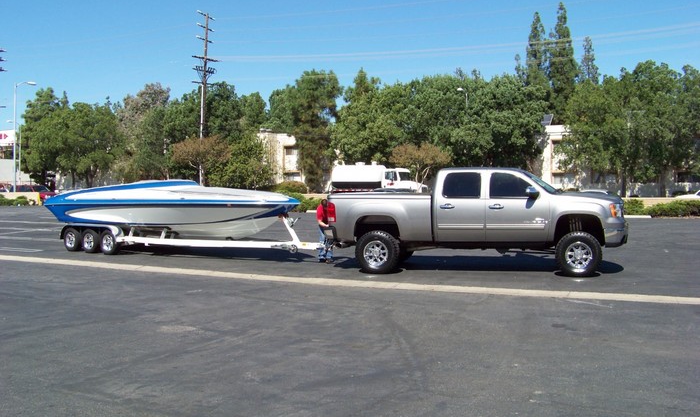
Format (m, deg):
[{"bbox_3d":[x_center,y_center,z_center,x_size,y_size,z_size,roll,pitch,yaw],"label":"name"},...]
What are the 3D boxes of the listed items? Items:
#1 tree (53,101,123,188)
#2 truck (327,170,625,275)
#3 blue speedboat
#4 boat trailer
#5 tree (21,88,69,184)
[{"bbox_3d":[-23.707,-4.978,66.000,6.527,9.265,6.527,0,2,-20],"label":"tree"},{"bbox_3d":[2.580,0.250,15.170,6.100,2.100,2.150,1,2,15],"label":"truck"},{"bbox_3d":[-4.600,0.000,19.250,8.700,1.500,2.500,2,2,37],"label":"blue speedboat"},{"bbox_3d":[-4.050,0.642,18.468,8.700,1.140,2.400,1,2,38],"label":"boat trailer"},{"bbox_3d":[-36.330,-7.557,86.857,6.300,13.560,6.200,0,1,0],"label":"tree"}]

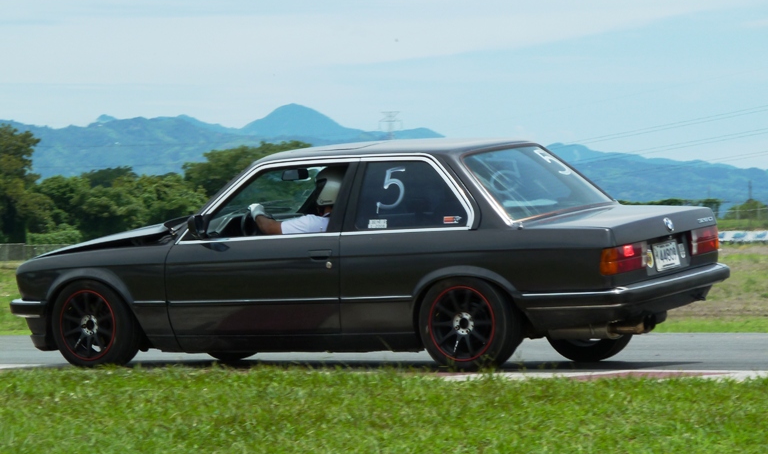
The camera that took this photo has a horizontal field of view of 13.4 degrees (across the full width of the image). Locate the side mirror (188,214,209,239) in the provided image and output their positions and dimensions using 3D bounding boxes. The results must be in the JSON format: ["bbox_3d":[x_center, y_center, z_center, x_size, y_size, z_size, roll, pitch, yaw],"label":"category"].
[{"bbox_3d":[-1.088,0.000,19.020,0.090,0.135,0.170,-1,0,31],"label":"side mirror"}]

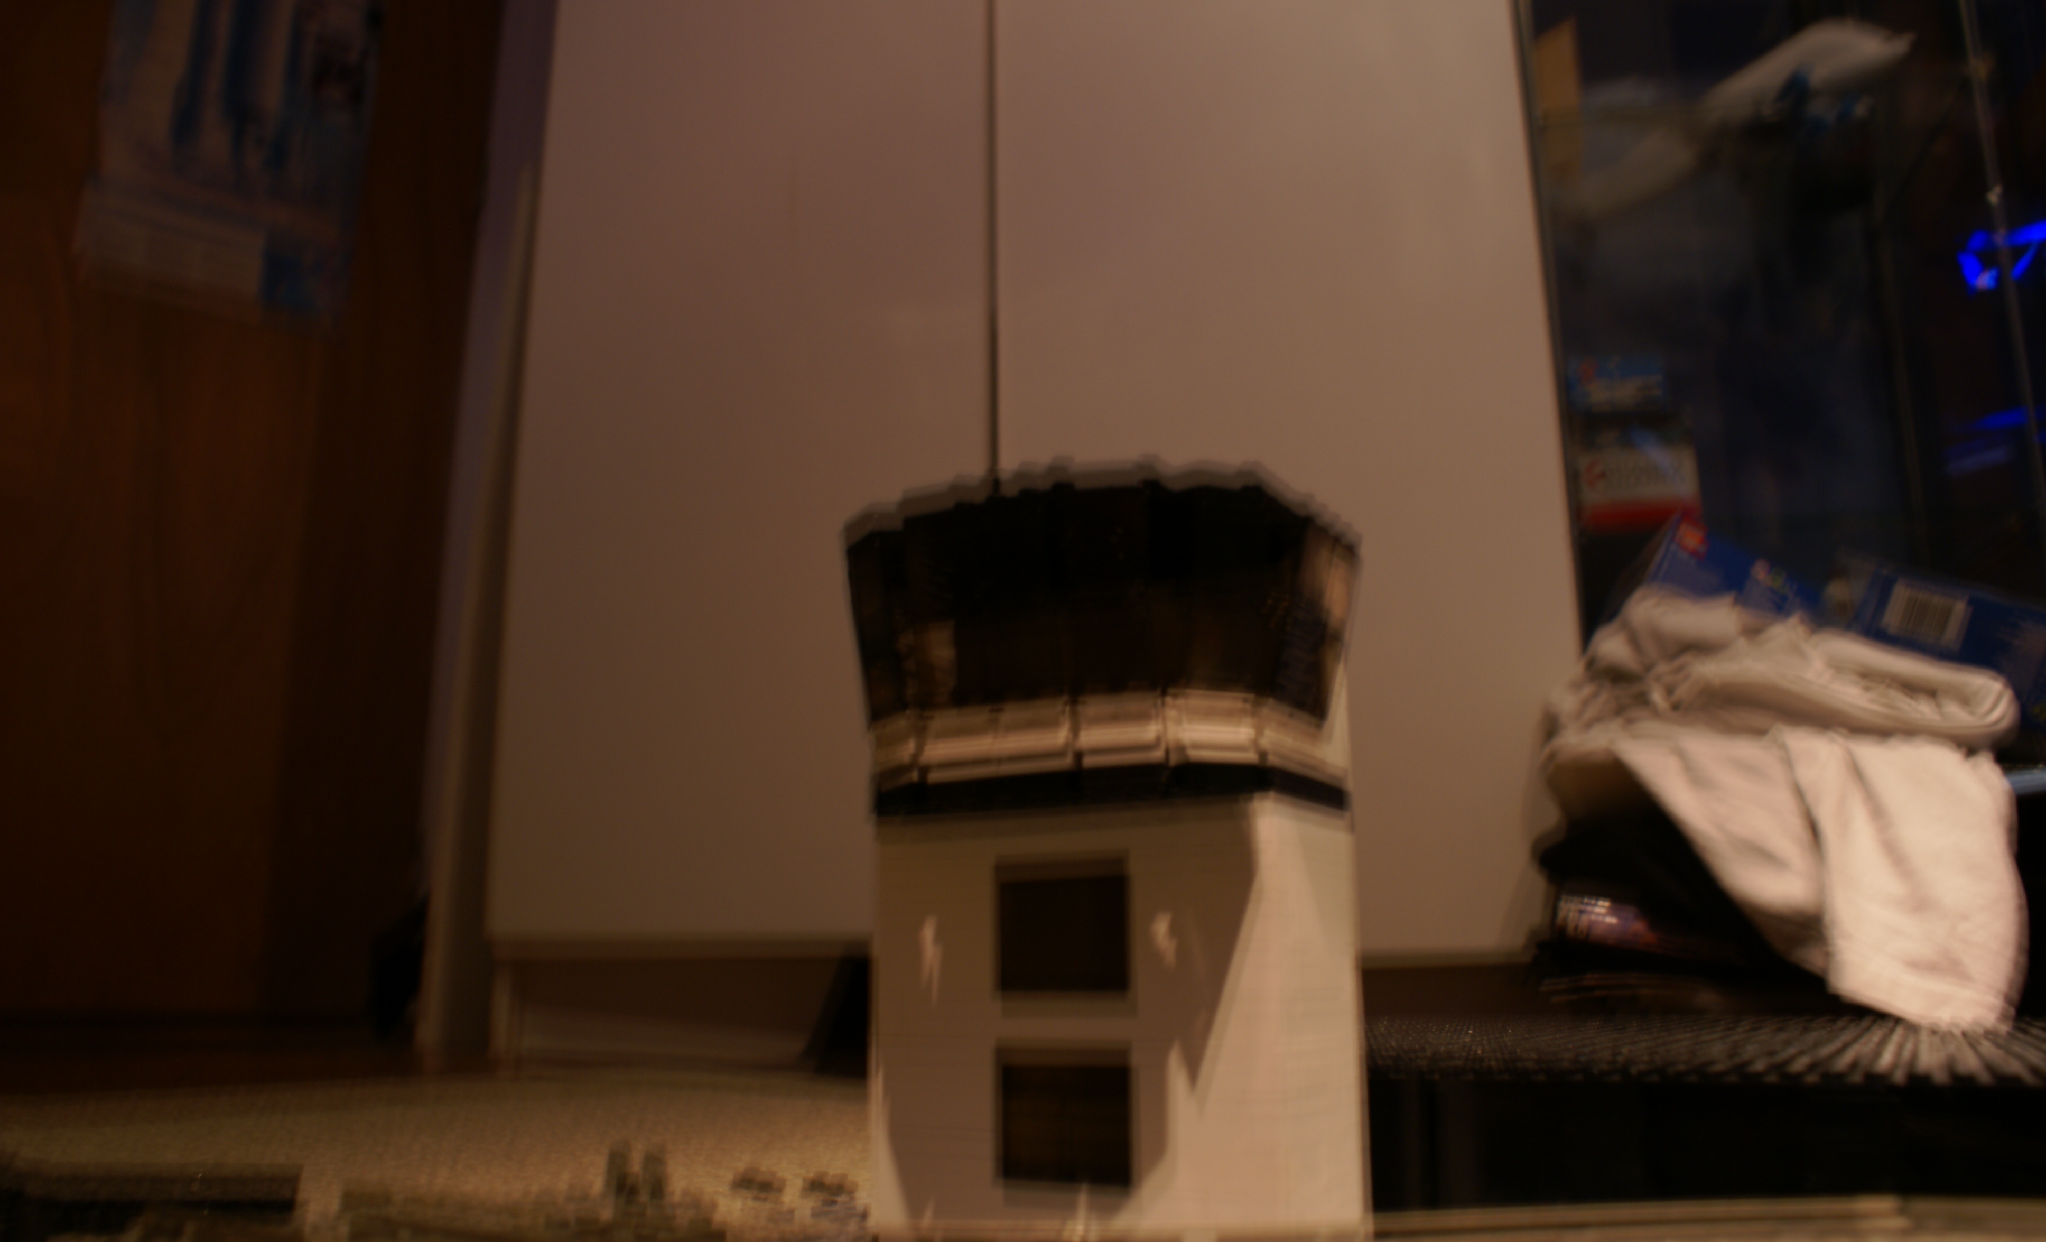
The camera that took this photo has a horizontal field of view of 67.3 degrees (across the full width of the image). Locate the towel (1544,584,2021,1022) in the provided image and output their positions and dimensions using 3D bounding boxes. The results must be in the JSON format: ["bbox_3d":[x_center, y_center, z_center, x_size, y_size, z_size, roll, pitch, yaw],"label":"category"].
[{"bbox_3d":[0.345,0.092,0.700,0.190,0.185,0.170,-6,-14,22],"label":"towel"}]

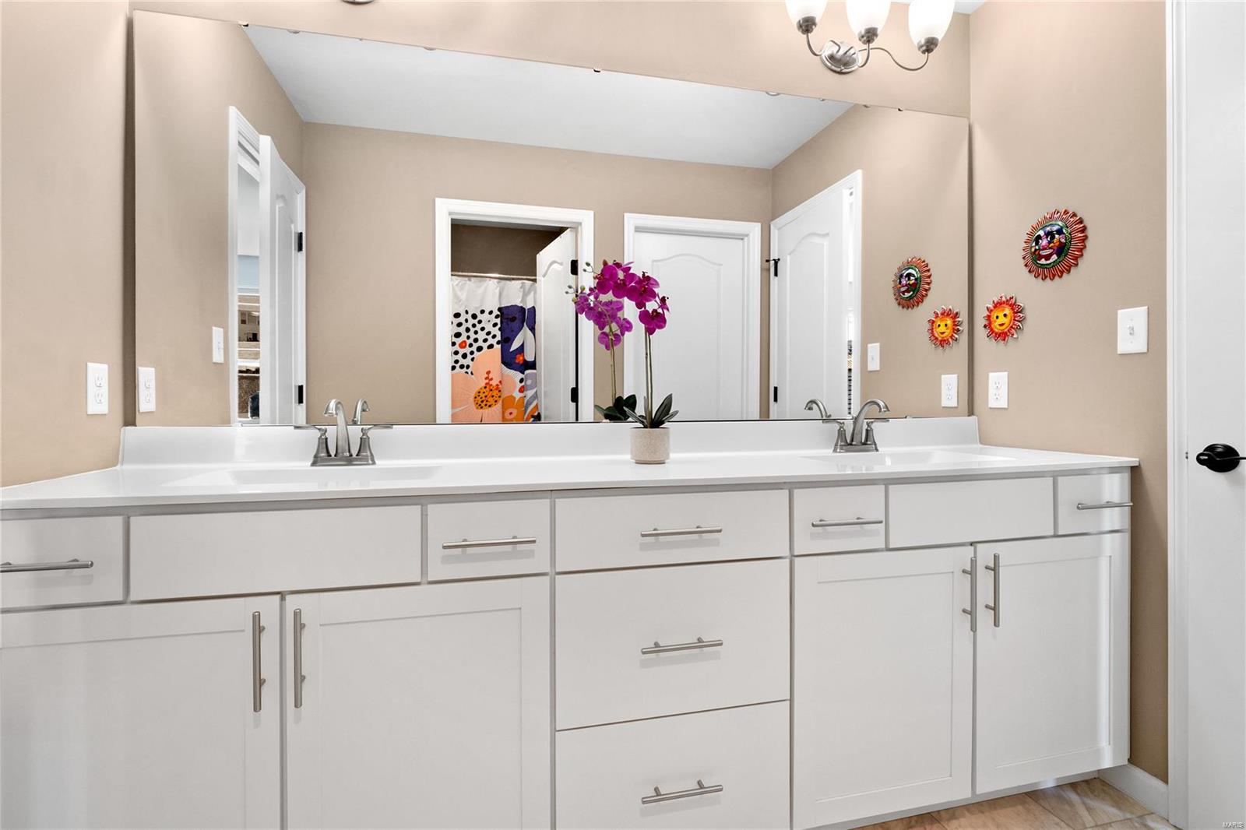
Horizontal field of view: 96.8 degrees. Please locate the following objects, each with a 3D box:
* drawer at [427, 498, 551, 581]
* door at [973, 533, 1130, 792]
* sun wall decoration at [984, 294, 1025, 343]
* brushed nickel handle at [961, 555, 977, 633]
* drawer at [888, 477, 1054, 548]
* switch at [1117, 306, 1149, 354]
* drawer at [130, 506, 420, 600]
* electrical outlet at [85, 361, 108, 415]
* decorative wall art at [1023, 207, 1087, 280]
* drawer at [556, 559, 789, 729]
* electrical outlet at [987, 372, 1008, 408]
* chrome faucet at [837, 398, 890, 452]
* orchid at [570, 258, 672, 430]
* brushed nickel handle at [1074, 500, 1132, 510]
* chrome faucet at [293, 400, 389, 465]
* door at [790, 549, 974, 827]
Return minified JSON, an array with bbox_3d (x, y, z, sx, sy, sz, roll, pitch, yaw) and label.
[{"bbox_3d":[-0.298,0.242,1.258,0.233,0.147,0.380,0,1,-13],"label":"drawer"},{"bbox_3d":[1.088,0.617,1.408,0.475,0.612,0.023,-1,1,-13],"label":"door"},{"bbox_3d":[1.260,-0.317,1.836,0.022,0.159,0.152,-1,1,-13],"label":"sun wall decoration"},{"bbox_3d":[0.820,0.422,1.308,0.012,0.173,0.036,0,1,-13],"label":"brushed nickel handle"},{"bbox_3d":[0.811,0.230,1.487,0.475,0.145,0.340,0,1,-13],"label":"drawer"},{"bbox_3d":[1.309,-0.217,1.427,0.012,0.116,0.071,0,1,-13],"label":"switch"},{"bbox_3d":[-0.625,0.248,1.022,0.474,0.146,0.020,-1,1,-13],"label":"drawer"},{"bbox_3d":[-1.217,-0.060,1.289,0.009,0.116,0.071,0,1,-13],"label":"electrical outlet"},{"bbox_3d":[1.291,-0.509,1.665,0.032,0.208,0.197,-1,1,-13],"label":"decorative wall art"},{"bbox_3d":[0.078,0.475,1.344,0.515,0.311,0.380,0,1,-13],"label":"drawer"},{"bbox_3d":[1.225,-0.081,1.812,0.009,0.116,0.071,0,1,-13],"label":"electrical outlet"},{"bbox_3d":[0.762,0.035,1.692,0.239,0.163,0.203,-1,1,-13],"label":"chrome faucet"},{"bbox_3d":[0.020,-0.184,1.454,0.258,0.431,0.180,-1,1,-13],"label":"orchid"},{"bbox_3d":[1.216,0.229,1.409,0.177,0.013,0.036,-1,1,-13],"label":"brushed nickel handle"},{"bbox_3d":[-0.706,0.045,1.371,0.233,0.167,0.183,-1,1,-13],"label":"chrome faucet"},{"bbox_3d":[0.617,0.625,1.306,0.478,0.614,0.020,-1,1,-13],"label":"door"}]

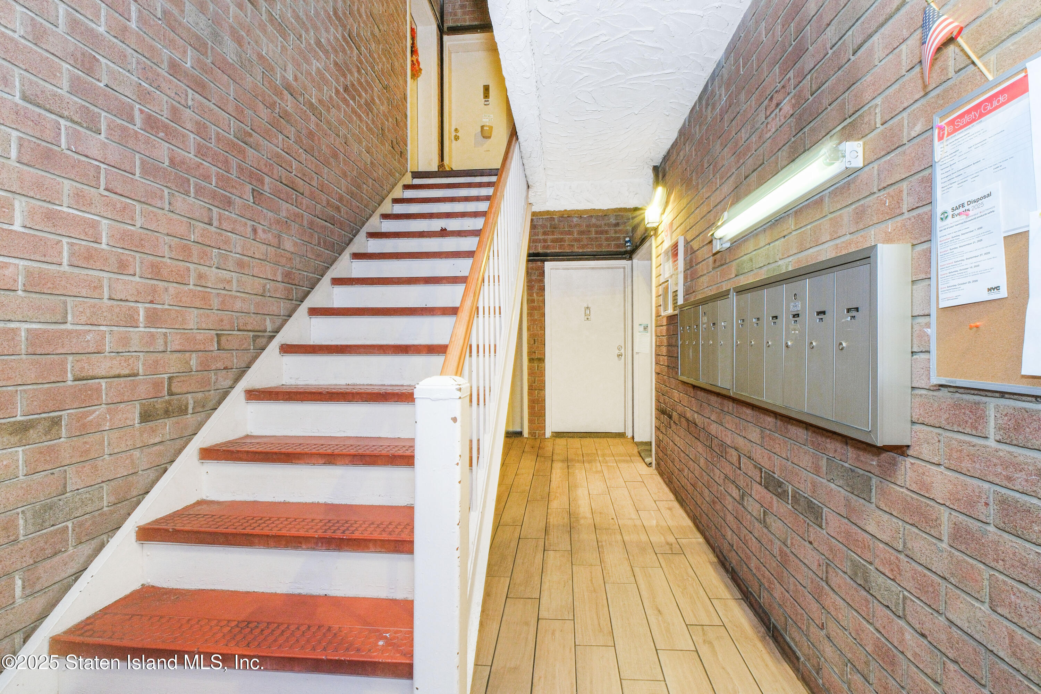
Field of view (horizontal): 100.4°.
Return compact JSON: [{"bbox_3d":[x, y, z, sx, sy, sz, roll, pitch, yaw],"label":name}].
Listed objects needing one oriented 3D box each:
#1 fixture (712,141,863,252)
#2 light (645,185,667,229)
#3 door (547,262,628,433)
[{"bbox_3d":[0.934,-0.511,1.653,0.094,0.084,0.940,0,1,6],"label":"fixture"},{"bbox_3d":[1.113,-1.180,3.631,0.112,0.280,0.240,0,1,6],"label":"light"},{"bbox_3d":[0.804,0.013,5.202,0.960,2.045,0.090,0,1,6],"label":"door"}]

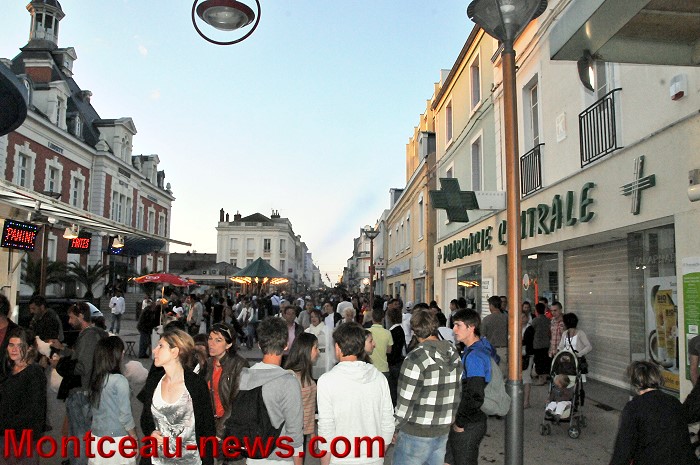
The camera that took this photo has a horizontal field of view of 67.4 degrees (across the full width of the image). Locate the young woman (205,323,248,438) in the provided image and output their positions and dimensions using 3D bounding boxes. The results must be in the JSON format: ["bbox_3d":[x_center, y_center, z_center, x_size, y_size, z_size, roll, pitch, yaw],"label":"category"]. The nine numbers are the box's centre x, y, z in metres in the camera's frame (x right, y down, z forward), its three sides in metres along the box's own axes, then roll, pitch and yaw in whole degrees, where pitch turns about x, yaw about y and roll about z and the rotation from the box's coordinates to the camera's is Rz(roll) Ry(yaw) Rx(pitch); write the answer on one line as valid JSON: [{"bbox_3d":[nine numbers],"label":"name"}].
[{"bbox_3d":[-0.844,1.438,3.531,0.330,1.640,0.480,6,-9,-43],"label":"young woman"}]

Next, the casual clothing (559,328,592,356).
[{"bbox_3d":[3.311,1.637,7.700,0.490,0.470,0.300,-3,-8,28],"label":"casual clothing"}]

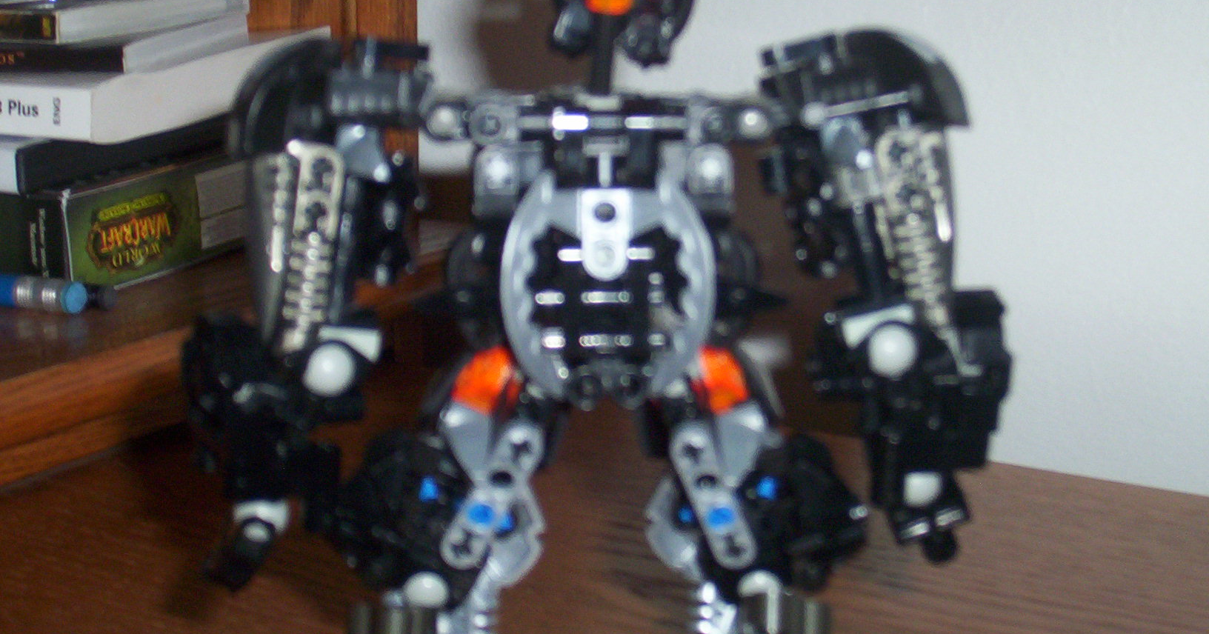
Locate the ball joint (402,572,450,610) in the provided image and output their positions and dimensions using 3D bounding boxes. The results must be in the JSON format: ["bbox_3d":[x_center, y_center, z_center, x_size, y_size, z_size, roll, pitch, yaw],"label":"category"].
[{"bbox_3d":[-0.036,0.056,0.570,0.010,0.010,0.010,0,10,0],"label":"ball joint"}]

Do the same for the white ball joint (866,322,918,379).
[{"bbox_3d":[0.057,0.007,0.565,0.010,0.010,0.010,0,10,0],"label":"white ball joint"}]

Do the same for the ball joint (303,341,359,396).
[{"bbox_3d":[-0.054,0.010,0.565,0.010,0.010,0.010,0,10,0],"label":"ball joint"}]

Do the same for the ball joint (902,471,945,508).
[{"bbox_3d":[0.063,0.034,0.568,0.010,0.010,0.010,0,10,0],"label":"ball joint"}]

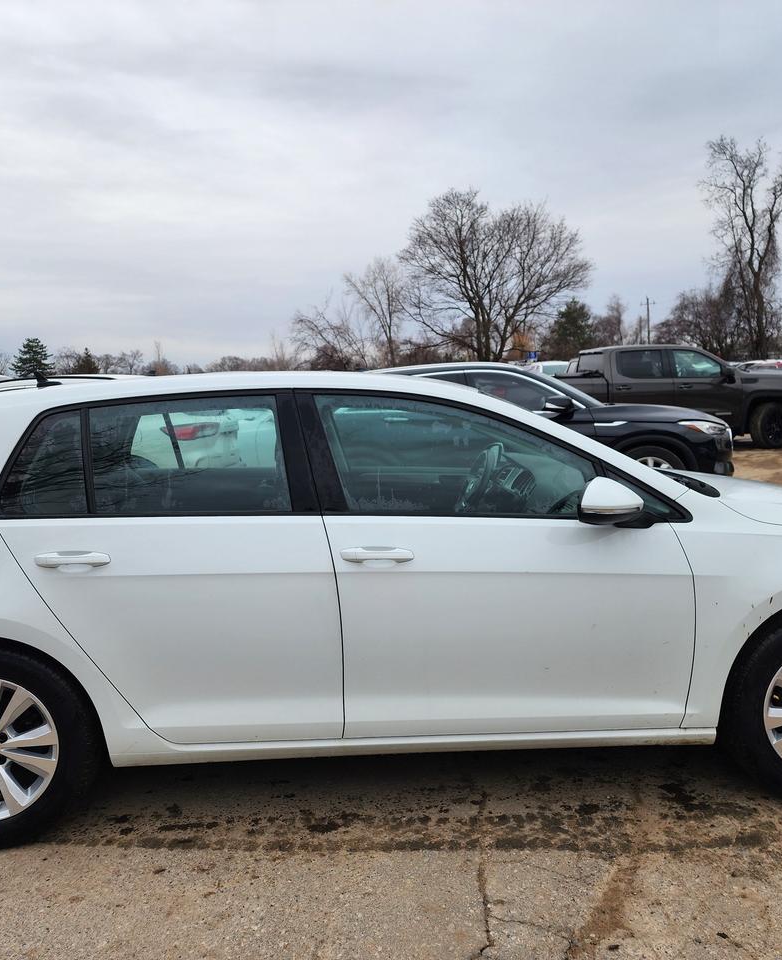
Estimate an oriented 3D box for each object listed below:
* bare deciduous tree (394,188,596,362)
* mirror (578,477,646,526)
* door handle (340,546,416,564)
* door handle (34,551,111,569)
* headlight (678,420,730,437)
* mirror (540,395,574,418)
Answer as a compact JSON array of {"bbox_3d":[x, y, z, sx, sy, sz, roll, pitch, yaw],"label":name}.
[{"bbox_3d":[5.898,-9.999,48.000,10.400,12.906,10.400,-2,6,0],"label":"bare deciduous tree"},{"bbox_3d":[0.677,0.066,2.600,0.180,0.145,0.215,-2,6,-3],"label":"mirror"},{"bbox_3d":[-0.040,0.222,2.513,0.222,0.050,0.055,-2,6,-3],"label":"door handle"},{"bbox_3d":[-0.935,0.236,2.497,0.225,0.047,0.055,-2,5,-3],"label":"door handle"},{"bbox_3d":[3.131,-0.518,8.550,0.500,0.170,0.450,-1,6,7],"label":"headlight"},{"bbox_3d":[1.636,-0.729,8.380,0.250,0.195,0.240,-2,6,-3],"label":"mirror"}]

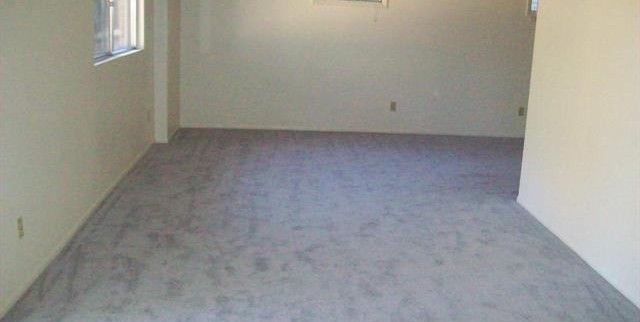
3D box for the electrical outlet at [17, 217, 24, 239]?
[{"bbox_3d":[-1.615,0.365,3.599,0.012,0.117,0.072,2,14,-4],"label":"electrical outlet"}]

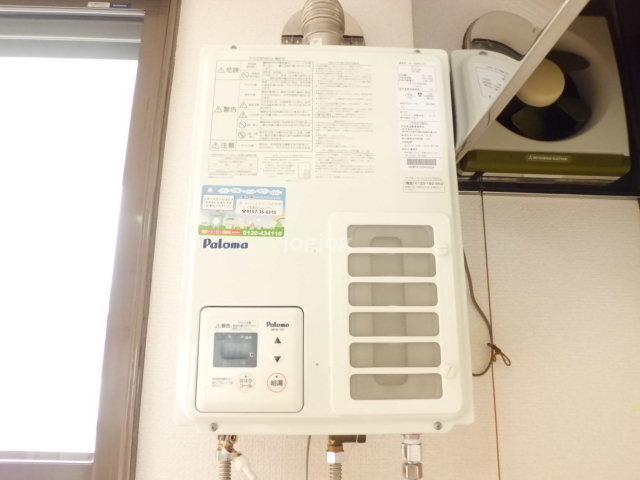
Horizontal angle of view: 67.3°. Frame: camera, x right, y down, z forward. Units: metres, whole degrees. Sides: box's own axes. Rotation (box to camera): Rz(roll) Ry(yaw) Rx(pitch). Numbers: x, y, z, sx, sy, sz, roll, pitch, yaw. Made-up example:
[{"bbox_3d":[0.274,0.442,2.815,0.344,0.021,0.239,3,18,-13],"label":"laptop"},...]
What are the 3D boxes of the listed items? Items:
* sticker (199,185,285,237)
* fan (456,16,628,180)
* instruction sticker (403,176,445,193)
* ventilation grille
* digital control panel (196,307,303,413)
[{"bbox_3d":[-0.097,-0.036,0.607,0.107,0.065,0.002,0,-14,-2],"label":"sticker"},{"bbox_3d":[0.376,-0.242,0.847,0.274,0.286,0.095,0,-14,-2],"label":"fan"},{"bbox_3d":[0.135,-0.071,0.623,0.053,0.021,0.002,0,-14,-2],"label":"instruction sticker"},{"bbox_3d":[0.088,0.083,0.574,0.107,0.206,0.012,1,-14,-2],"label":"ventilation grille"},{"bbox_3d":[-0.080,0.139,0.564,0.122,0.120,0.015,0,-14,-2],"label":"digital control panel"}]

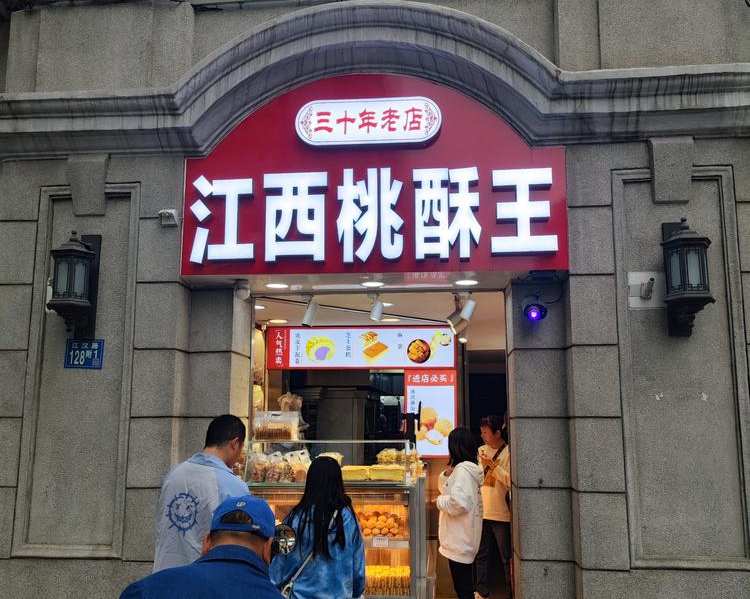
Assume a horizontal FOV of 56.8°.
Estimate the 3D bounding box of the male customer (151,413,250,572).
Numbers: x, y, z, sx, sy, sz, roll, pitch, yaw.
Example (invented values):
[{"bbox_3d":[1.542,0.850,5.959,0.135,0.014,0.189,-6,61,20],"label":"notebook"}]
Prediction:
[{"bbox_3d":[-0.861,1.471,3.402,0.520,1.800,0.350,-5,-10,32],"label":"male customer"}]

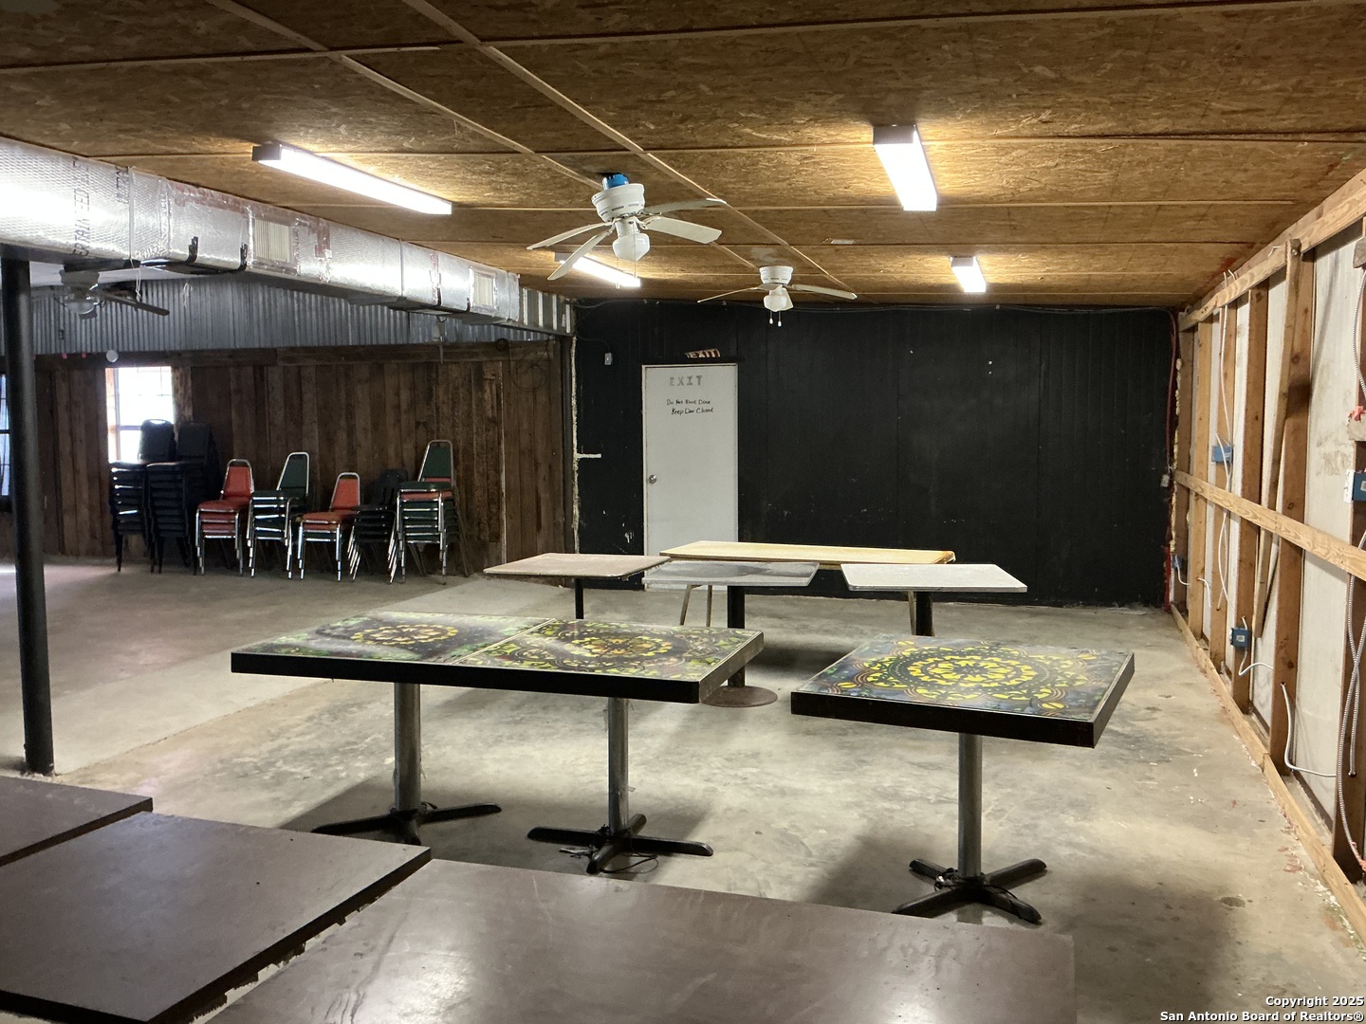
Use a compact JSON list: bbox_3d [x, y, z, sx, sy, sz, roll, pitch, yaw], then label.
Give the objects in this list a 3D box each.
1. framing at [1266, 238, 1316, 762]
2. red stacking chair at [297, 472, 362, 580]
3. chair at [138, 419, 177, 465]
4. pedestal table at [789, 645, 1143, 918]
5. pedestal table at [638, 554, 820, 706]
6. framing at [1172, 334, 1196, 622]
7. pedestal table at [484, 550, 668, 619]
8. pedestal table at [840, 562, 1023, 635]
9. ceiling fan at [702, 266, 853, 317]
[{"bbox_3d":[2.670,0.007,4.846,0.100,2.360,0.045,1,5,19],"label":"framing"},{"bbox_3d":[-3.649,0.141,11.561,0.480,1.080,0.620,1,5,19],"label":"red stacking chair"},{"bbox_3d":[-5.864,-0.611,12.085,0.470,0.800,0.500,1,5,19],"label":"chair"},{"bbox_3d":[0.973,0.921,3.756,0.920,0.760,0.945,2,5,27],"label":"pedestal table"},{"bbox_3d":[0.297,0.711,6.402,0.910,0.748,0.860,0,5,10],"label":"pedestal table"},{"bbox_3d":[3.994,-0.320,8.798,0.100,2.360,0.045,1,5,19],"label":"framing"},{"bbox_3d":[-0.612,0.688,6.741,0.850,0.750,0.870,1,5,19],"label":"pedestal table"},{"bbox_3d":[1.354,0.726,6.137,0.895,0.750,0.910,0,5,5],"label":"pedestal table"},{"bbox_3d":[0.646,-1.489,7.548,1.120,0.360,1.120,-1,5,-6],"label":"ceiling fan"}]

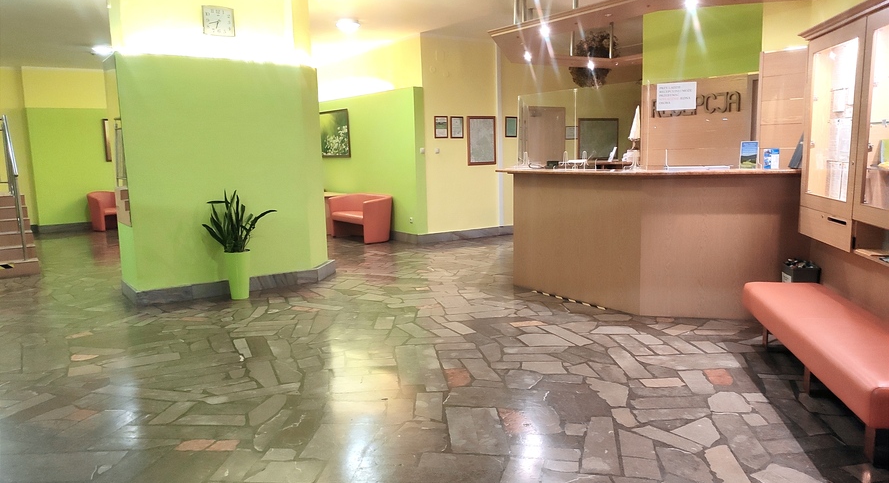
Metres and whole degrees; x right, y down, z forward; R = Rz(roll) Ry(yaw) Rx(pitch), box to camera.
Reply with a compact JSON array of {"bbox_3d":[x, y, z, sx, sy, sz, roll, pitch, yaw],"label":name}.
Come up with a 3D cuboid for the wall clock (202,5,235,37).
[{"bbox_3d":[-2.207,-2.158,6.547,0.300,0.280,0.040,-6,10,-30],"label":"wall clock"}]

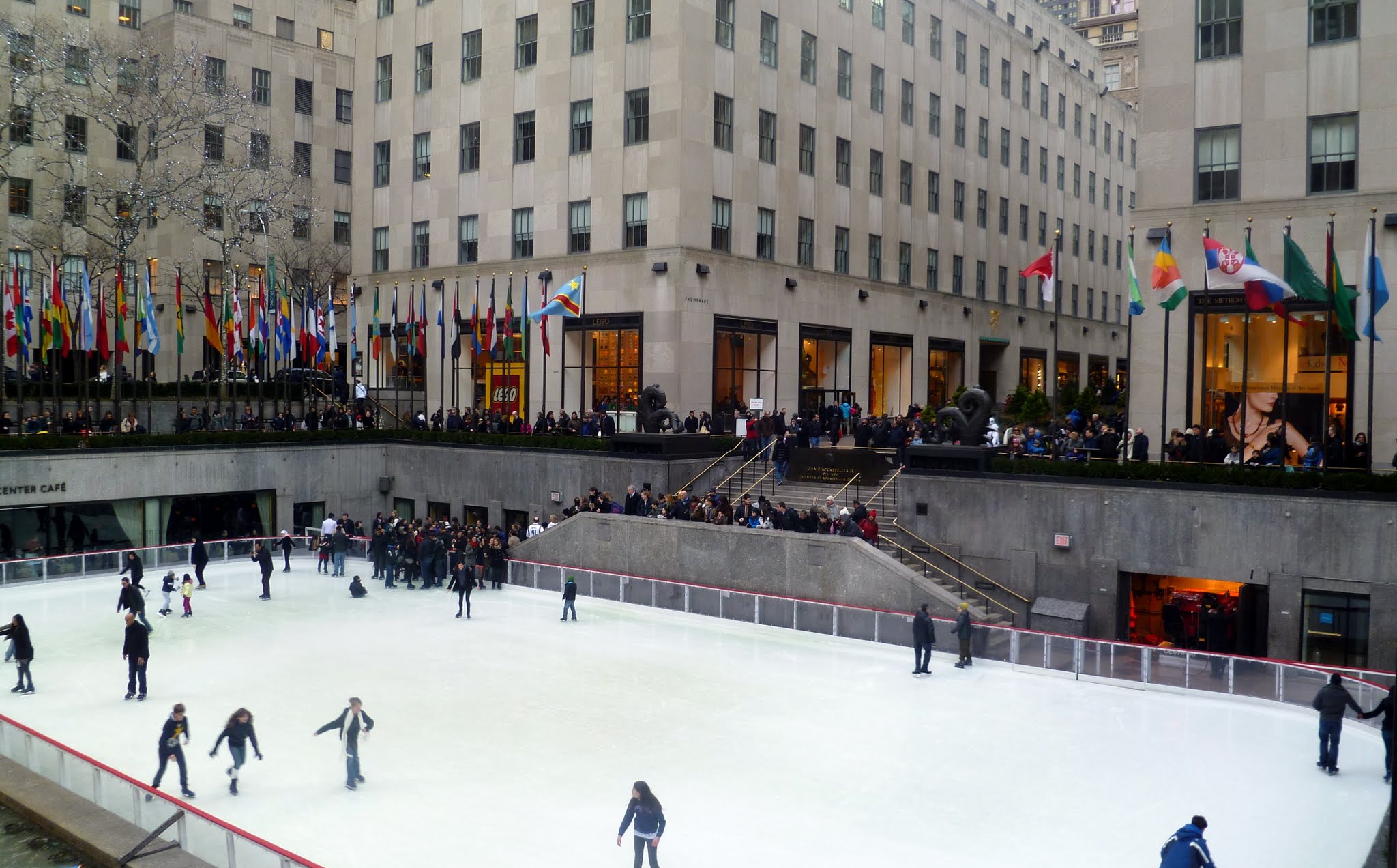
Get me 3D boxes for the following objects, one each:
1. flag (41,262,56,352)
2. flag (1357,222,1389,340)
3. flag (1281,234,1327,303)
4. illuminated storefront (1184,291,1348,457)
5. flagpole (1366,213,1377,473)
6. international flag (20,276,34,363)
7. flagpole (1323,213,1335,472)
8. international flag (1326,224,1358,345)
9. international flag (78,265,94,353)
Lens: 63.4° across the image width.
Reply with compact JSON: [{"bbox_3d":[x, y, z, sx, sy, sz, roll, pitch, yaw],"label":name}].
[{"bbox_3d":[-23.915,-4.659,41.582,0.502,3.373,0.420,0,2,-30],"label":"flag"},{"bbox_3d":[15.673,-3.548,26.238,0.608,2.787,0.450,2,2,31],"label":"flag"},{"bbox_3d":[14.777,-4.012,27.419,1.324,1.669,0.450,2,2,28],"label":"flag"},{"bbox_3d":[16.939,-1.698,33.636,4.520,5.111,0.500,2,2,38],"label":"illuminated storefront"},{"bbox_3d":[16.459,-2.023,27.723,0.140,7.000,0.140,2,2,38],"label":"flagpole"},{"bbox_3d":[-26.779,-4.659,45.085,0.500,3.350,0.400,0,2,-31],"label":"international flag"},{"bbox_3d":[15.755,-2.051,28.274,0.140,7.000,0.140,2,2,38],"label":"flagpole"},{"bbox_3d":[16.038,-3.738,28.145,0.780,2.900,0.500,2,2,29],"label":"international flag"},{"bbox_3d":[-21.148,-4.297,39.031,0.565,3.008,0.400,0,2,-28],"label":"international flag"}]

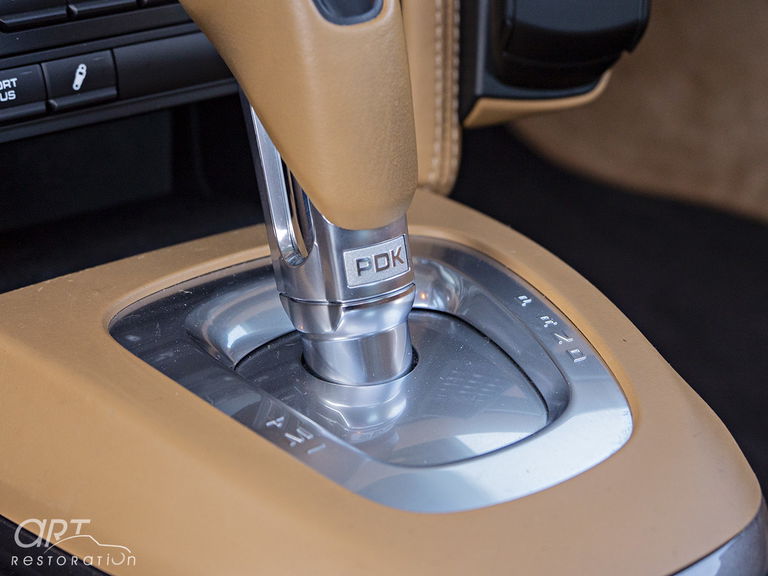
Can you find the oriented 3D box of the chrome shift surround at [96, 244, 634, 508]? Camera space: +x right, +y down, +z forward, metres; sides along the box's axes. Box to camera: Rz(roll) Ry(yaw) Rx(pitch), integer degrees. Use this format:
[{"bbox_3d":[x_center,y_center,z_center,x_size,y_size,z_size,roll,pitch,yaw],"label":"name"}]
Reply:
[{"bbox_3d":[0.000,0.025,0.500,0.116,0.022,0.152,-16,30,-25],"label":"chrome shift surround"}]

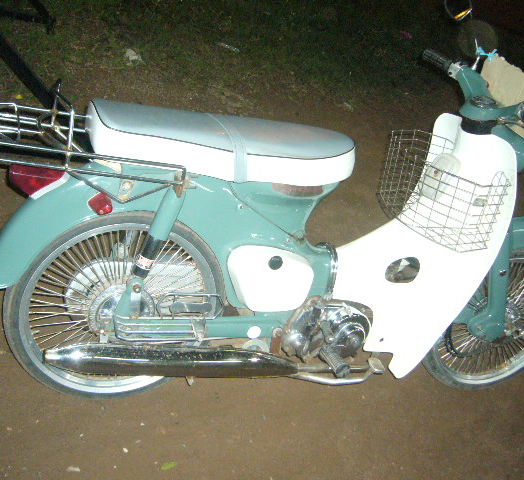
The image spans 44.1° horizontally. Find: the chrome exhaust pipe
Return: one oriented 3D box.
[{"bbox_3d":[-0.177,0.279,1.470,0.609,0.084,0.086,8,21,-25],"label":"chrome exhaust pipe"}]

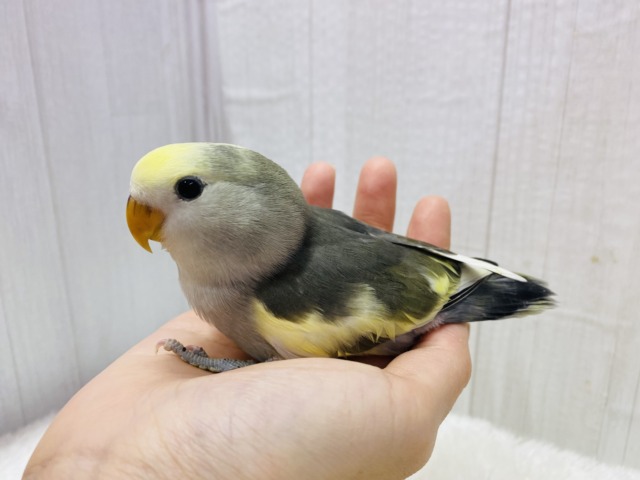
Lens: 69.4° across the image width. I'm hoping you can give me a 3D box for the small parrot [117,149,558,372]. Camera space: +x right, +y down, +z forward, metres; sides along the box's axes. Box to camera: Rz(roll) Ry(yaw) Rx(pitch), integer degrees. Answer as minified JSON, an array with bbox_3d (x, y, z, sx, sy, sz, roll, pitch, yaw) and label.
[{"bbox_3d":[0.013,0.004,0.151,0.141,0.070,0.052,-2,14,-10],"label":"small parrot"}]

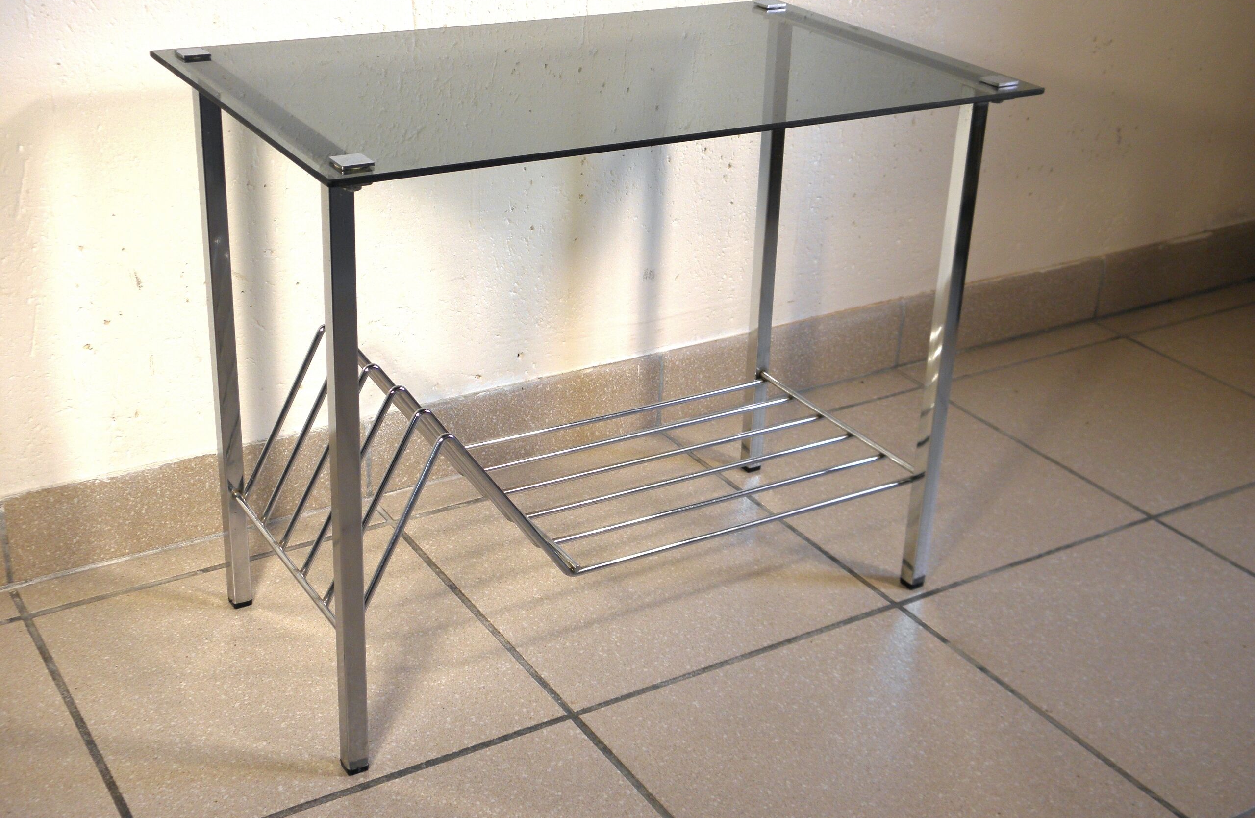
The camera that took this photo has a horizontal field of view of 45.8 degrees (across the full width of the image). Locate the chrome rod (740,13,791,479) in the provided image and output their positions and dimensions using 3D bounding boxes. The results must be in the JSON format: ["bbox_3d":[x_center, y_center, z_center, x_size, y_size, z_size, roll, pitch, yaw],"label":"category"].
[{"bbox_3d":[0.123,-0.135,1.338,0.015,0.425,0.015,-14,30,-29],"label":"chrome rod"}]

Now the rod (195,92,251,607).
[{"bbox_3d":[-0.297,-0.038,1.096,0.015,0.425,0.015,-12,29,-30],"label":"rod"}]

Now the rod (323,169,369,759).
[{"bbox_3d":[-0.174,0.051,0.919,0.015,0.425,0.015,-12,29,-30],"label":"rod"}]

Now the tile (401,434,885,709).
[{"bbox_3d":[0.008,0.134,1.268,0.303,0.009,0.303,-13,29,-29],"label":"tile"}]

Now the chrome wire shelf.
[{"bbox_3d":[-0.026,0.004,1.151,0.496,0.139,0.221,-13,29,-29],"label":"chrome wire shelf"}]

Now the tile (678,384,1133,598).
[{"bbox_3d":[0.272,0.073,1.420,0.303,0.009,0.303,-13,29,-29],"label":"tile"}]

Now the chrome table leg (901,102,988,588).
[{"bbox_3d":[0.246,-0.045,1.161,0.015,0.425,0.015,-14,30,-29],"label":"chrome table leg"}]

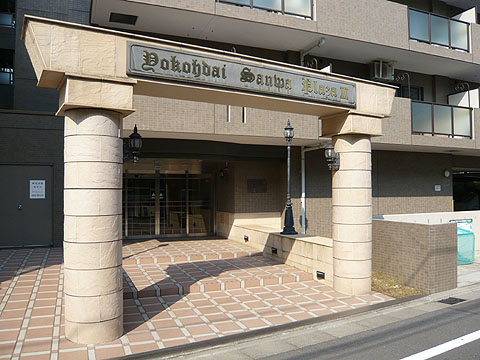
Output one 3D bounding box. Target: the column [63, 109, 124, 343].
[{"bbox_3d":[-1.780,0.537,4.745,0.670,2.670,0.670,1,-1,-29],"label":"column"}]

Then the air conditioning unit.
[{"bbox_3d":[4.410,-3.400,12.120,0.770,0.570,0.300,1,-1,-24],"label":"air conditioning unit"}]

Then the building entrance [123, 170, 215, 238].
[{"bbox_3d":[-2.337,0.731,12.160,3.270,2.100,0.250,0,-1,-22],"label":"building entrance"}]

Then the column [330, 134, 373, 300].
[{"bbox_3d":[1.976,0.599,6.845,0.665,2.680,0.665,0,-1,0],"label":"column"}]

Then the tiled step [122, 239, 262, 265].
[{"bbox_3d":[-1.782,1.804,10.387,3.550,0.130,3.600,0,-1,-22],"label":"tiled step"}]

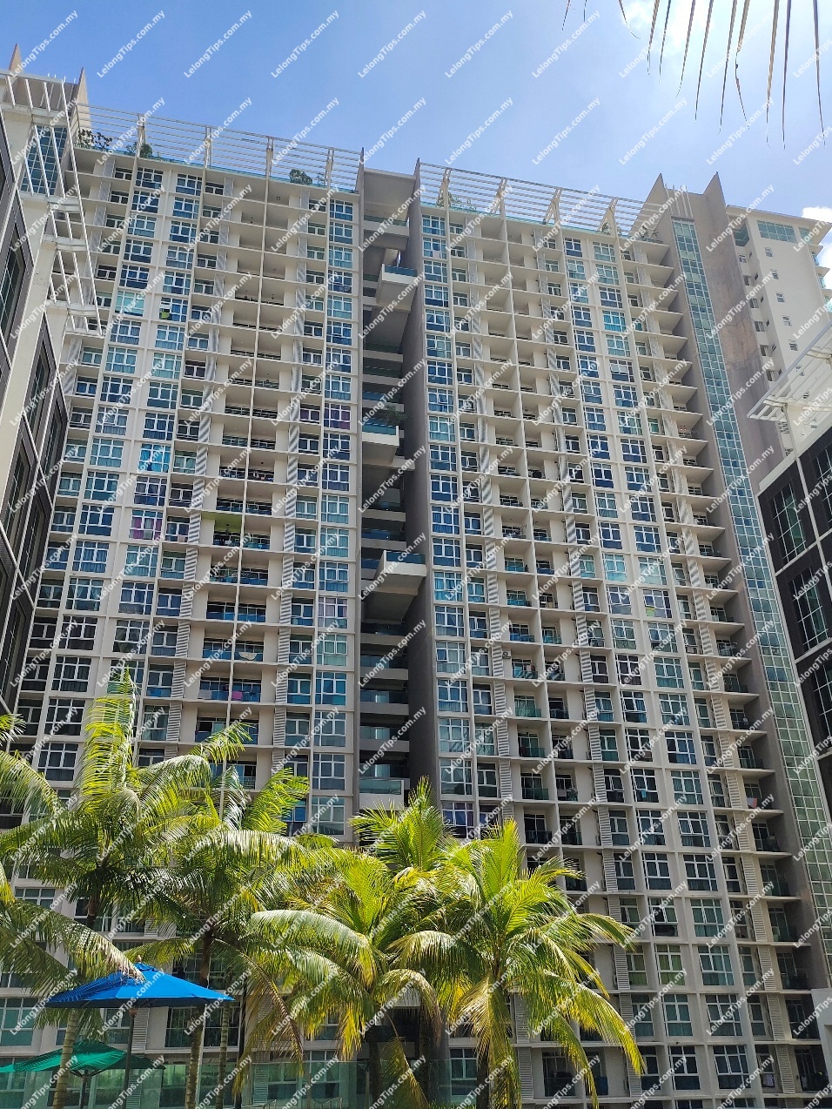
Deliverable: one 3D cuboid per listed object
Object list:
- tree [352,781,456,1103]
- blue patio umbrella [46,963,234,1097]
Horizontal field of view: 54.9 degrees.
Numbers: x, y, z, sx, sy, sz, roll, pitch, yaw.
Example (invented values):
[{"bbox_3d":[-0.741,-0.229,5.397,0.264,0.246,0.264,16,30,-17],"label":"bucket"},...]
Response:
[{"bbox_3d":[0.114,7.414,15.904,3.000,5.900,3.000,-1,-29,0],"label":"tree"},{"bbox_3d":[-4.064,7.097,11.290,2.650,2.500,2.650,-1,-29,0],"label":"blue patio umbrella"}]

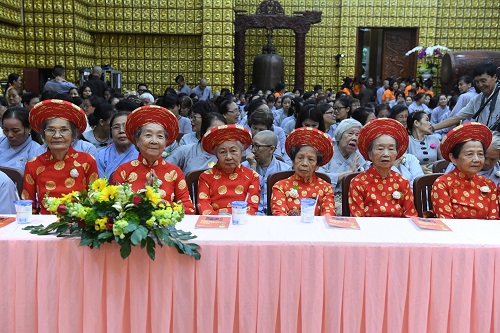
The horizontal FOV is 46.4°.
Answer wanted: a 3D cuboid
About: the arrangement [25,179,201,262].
[{"bbox_3d":[-0.649,0.241,2.784,0.830,0.345,0.400,1,9,0],"label":"arrangement"}]

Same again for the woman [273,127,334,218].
[{"bbox_3d":[0.293,0.420,3.088,0.400,1.230,0.640,1,9,3],"label":"woman"}]

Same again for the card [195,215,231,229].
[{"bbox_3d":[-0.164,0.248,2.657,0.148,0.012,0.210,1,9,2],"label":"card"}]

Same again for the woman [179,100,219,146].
[{"bbox_3d":[-0.421,0.130,4.470,0.460,1.220,0.720,5,10,30],"label":"woman"}]

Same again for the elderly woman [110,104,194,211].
[{"bbox_3d":[-0.537,0.353,3.080,0.460,1.340,0.660,0,9,-3],"label":"elderly woman"}]

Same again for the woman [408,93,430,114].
[{"bbox_3d":[3.126,-0.749,10.603,0.460,1.180,0.700,-4,9,-25],"label":"woman"}]

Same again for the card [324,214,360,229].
[{"bbox_3d":[0.475,0.289,3.031,0.160,0.012,0.240,1,9,0],"label":"card"}]

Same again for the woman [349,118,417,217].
[{"bbox_3d":[0.662,0.383,2.889,0.440,1.210,0.700,1,9,2],"label":"woman"}]

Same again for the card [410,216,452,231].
[{"bbox_3d":[0.941,0.295,3.036,0.170,0.012,0.240,1,9,0],"label":"card"}]

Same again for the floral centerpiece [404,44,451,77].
[{"bbox_3d":[4.140,-2.416,13.384,1.050,0.760,0.650,1,9,6],"label":"floral centerpiece"}]

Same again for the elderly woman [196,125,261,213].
[{"bbox_3d":[-0.125,0.409,3.088,0.400,1.240,0.640,1,9,0],"label":"elderly woman"}]

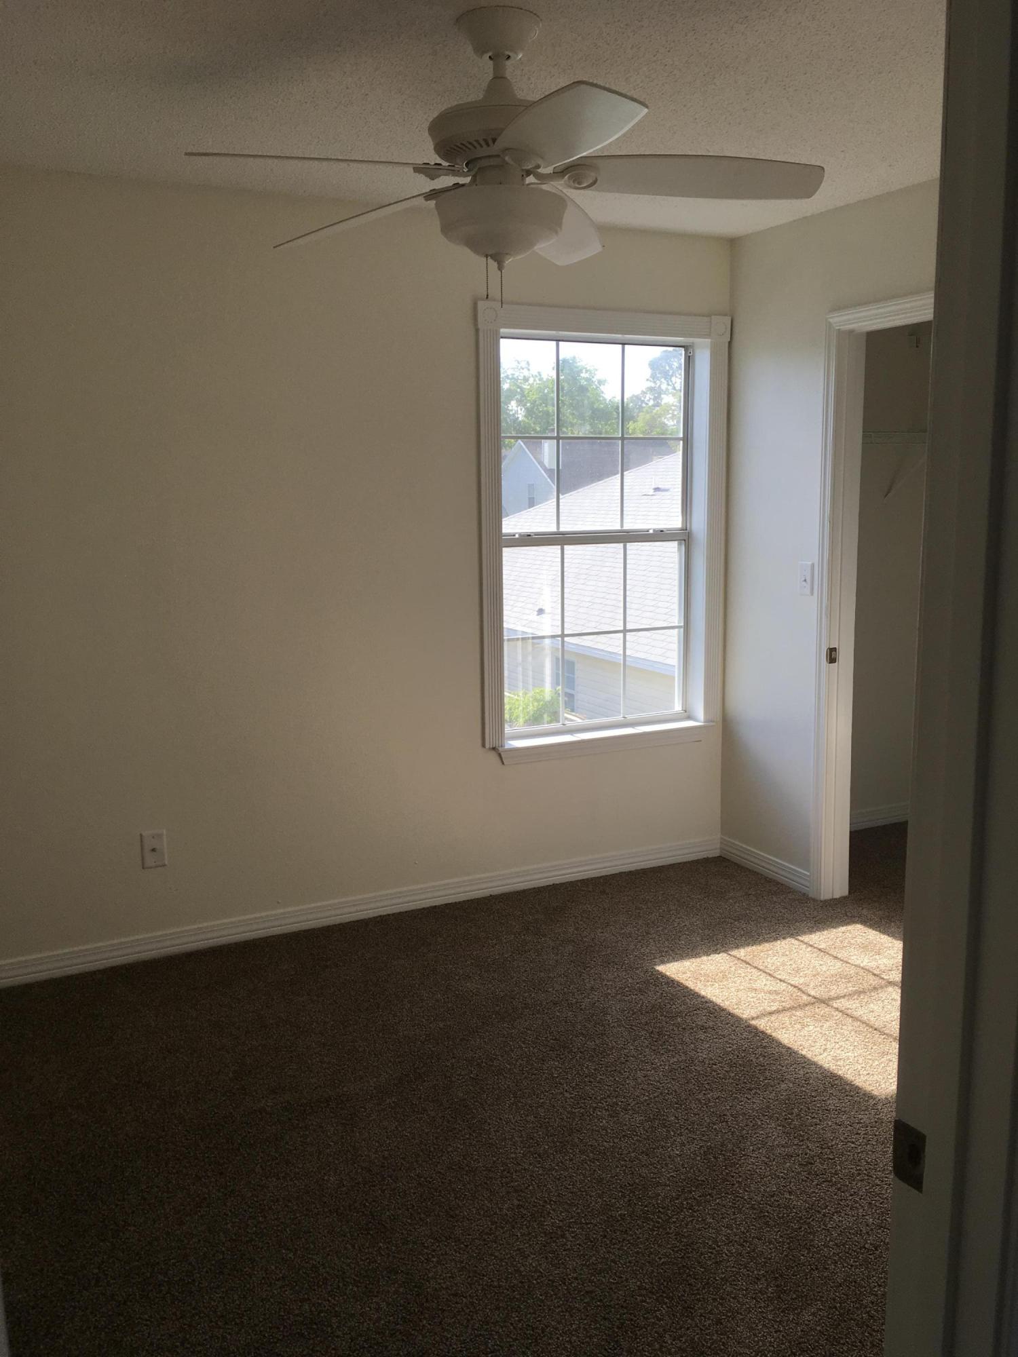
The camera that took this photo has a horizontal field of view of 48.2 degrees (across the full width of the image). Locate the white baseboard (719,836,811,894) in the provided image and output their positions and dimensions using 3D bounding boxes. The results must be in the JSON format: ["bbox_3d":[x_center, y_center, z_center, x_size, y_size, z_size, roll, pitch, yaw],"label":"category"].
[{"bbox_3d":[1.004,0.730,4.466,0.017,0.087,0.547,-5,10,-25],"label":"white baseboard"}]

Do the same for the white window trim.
[{"bbox_3d":[0.359,-0.536,4.325,1.066,1.648,0.140,-5,10,-25],"label":"white window trim"}]

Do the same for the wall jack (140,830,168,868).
[{"bbox_3d":[-1.154,0.554,3.696,0.076,0.120,0.009,-5,10,-25],"label":"wall jack"}]

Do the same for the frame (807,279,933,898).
[{"bbox_3d":[1.339,-0.166,3.725,0.145,2.086,0.810,-5,10,-25],"label":"frame"}]

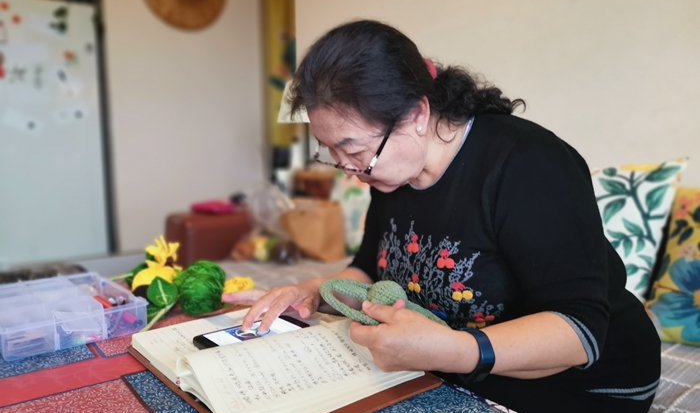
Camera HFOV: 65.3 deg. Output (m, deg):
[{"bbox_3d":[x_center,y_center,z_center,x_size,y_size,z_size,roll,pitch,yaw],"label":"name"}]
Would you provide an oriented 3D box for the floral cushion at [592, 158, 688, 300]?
[{"bbox_3d":[0.698,0.084,1.634,0.140,0.450,0.450,27,-12,-38],"label":"floral cushion"}]

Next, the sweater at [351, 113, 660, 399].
[{"bbox_3d":[0.287,0.074,0.990,0.410,0.520,0.480,-21,18,-36],"label":"sweater"}]

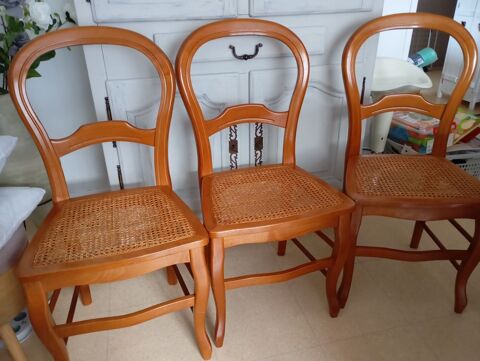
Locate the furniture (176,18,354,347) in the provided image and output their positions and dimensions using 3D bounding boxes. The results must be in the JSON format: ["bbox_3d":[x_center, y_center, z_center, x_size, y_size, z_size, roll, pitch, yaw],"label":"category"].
[{"bbox_3d":[0.074,0.003,1.257,0.455,0.936,0.466,-8,28,-16],"label":"furniture"}]

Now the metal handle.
[{"bbox_3d":[0.025,-0.548,1.661,0.146,0.060,0.028,-9,29,-17],"label":"metal handle"}]

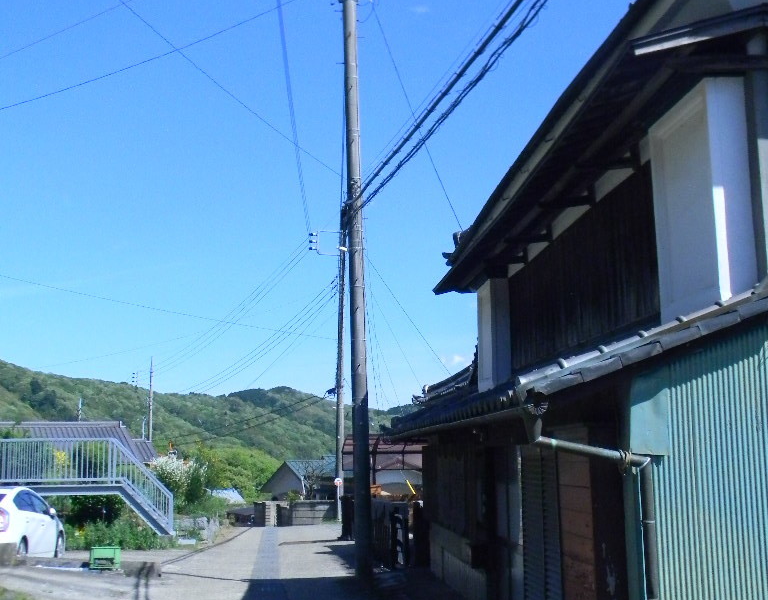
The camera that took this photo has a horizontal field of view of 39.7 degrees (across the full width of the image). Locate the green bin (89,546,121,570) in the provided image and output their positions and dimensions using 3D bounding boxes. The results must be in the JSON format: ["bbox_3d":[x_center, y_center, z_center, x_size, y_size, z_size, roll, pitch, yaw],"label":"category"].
[{"bbox_3d":[-4.734,4.399,18.100,0.460,0.350,0.380,0,-9,-6],"label":"green bin"}]

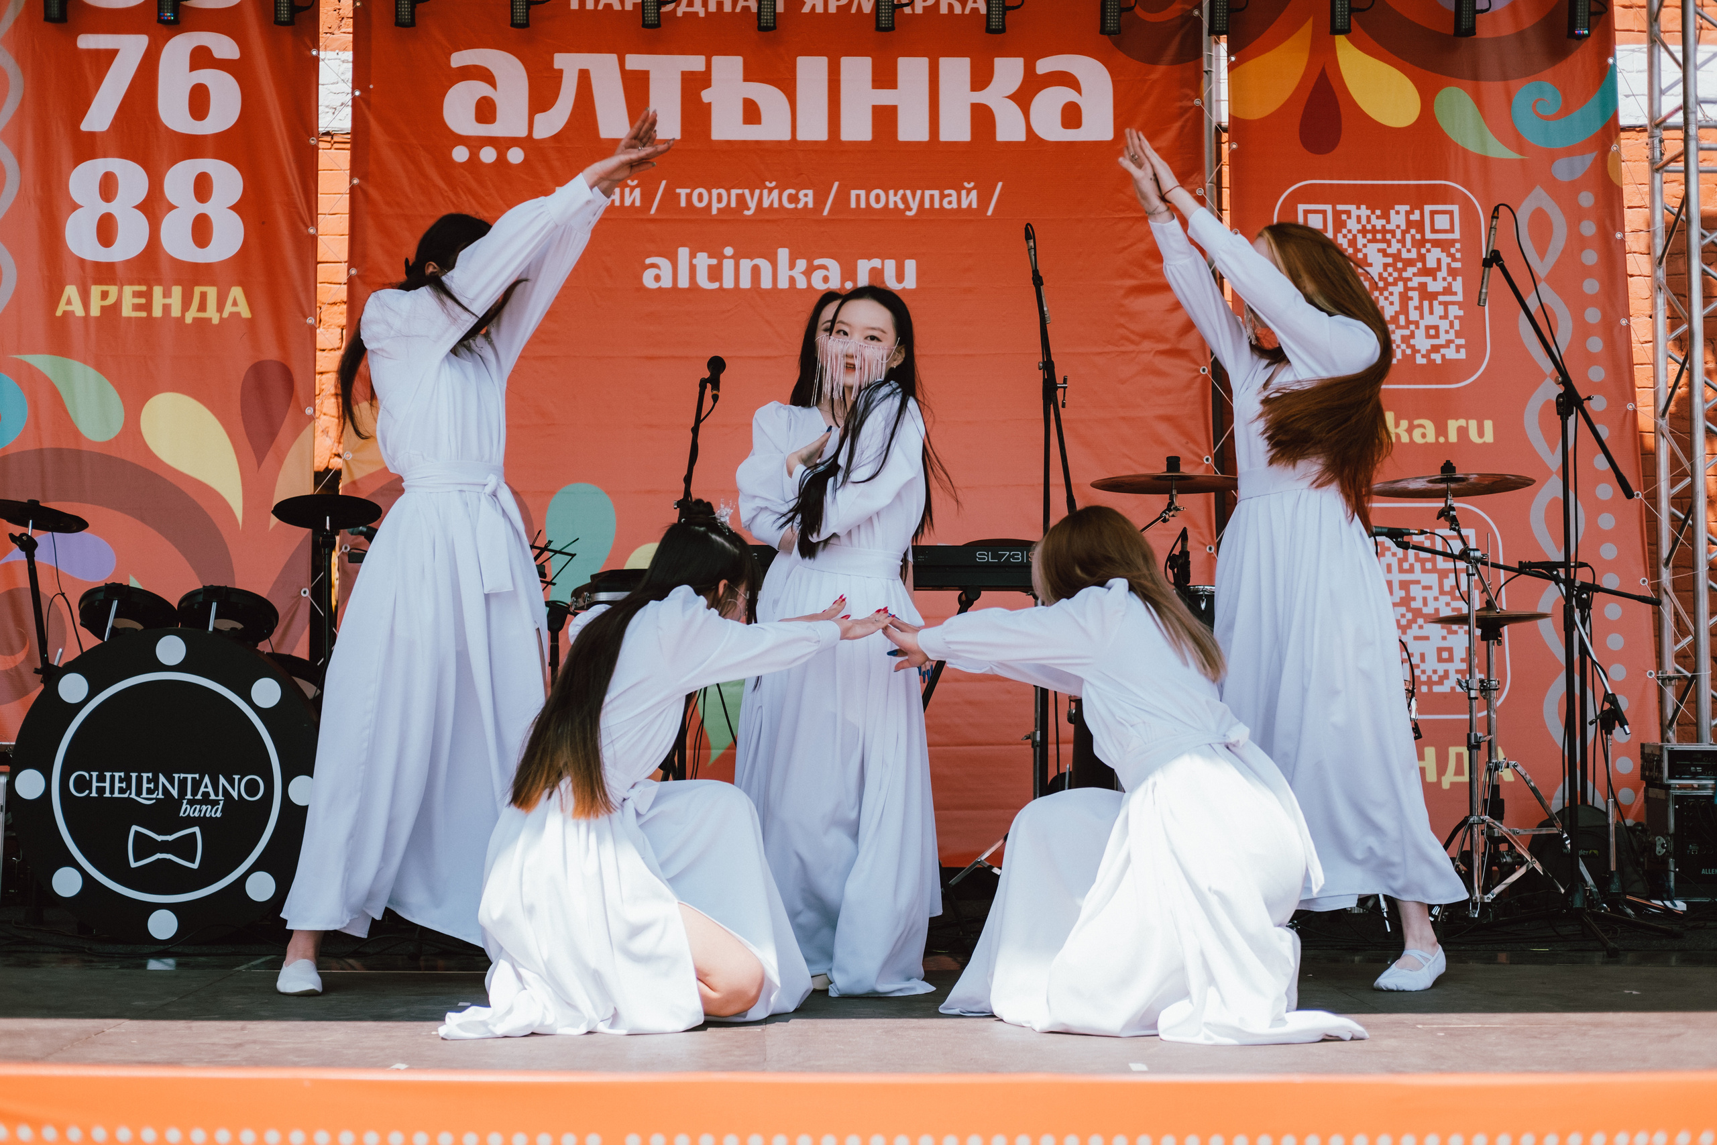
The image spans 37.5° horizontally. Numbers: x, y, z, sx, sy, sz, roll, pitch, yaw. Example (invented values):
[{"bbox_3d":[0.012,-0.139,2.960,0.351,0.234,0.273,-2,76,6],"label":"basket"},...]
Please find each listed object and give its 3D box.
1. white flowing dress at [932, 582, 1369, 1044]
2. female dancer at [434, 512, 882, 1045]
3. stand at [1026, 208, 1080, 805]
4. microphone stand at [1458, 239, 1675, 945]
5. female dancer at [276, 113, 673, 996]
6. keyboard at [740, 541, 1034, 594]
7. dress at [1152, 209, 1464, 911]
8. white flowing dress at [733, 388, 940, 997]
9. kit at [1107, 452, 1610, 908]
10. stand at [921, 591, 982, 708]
[{"bbox_3d":[0.560,0.438,4.854,0.820,0.850,0.650,-1,-3,16],"label":"white flowing dress"},{"bbox_3d":[-0.345,0.359,4.817,0.880,0.970,0.580,2,-4,-25],"label":"female dancer"},{"bbox_3d":[0.515,-0.004,7.133,0.550,1.970,0.600,1,-4,-17],"label":"stand"},{"bbox_3d":[1.869,0.035,6.727,0.550,1.840,0.530,0,-3,0],"label":"microphone stand"},{"bbox_3d":[-0.807,-0.039,5.309,0.720,1.840,0.530,-2,-4,38],"label":"female dancer"},{"bbox_3d":[0.180,-0.010,6.730,1.100,0.115,0.310,0,-3,0],"label":"keyboard"},{"bbox_3d":[0.940,-0.021,5.411,0.620,1.480,0.600,3,-5,-44],"label":"dress"},{"bbox_3d":[-0.047,0.248,5.394,0.430,1.280,0.430,-2,-4,38],"label":"white flowing dress"},{"bbox_3d":[1.310,0.326,7.213,1.550,1.320,1.300,0,-3,0],"label":"kit"},{"bbox_3d":[0.135,0.501,6.782,0.420,0.920,0.420,0,-3,0],"label":"stand"}]

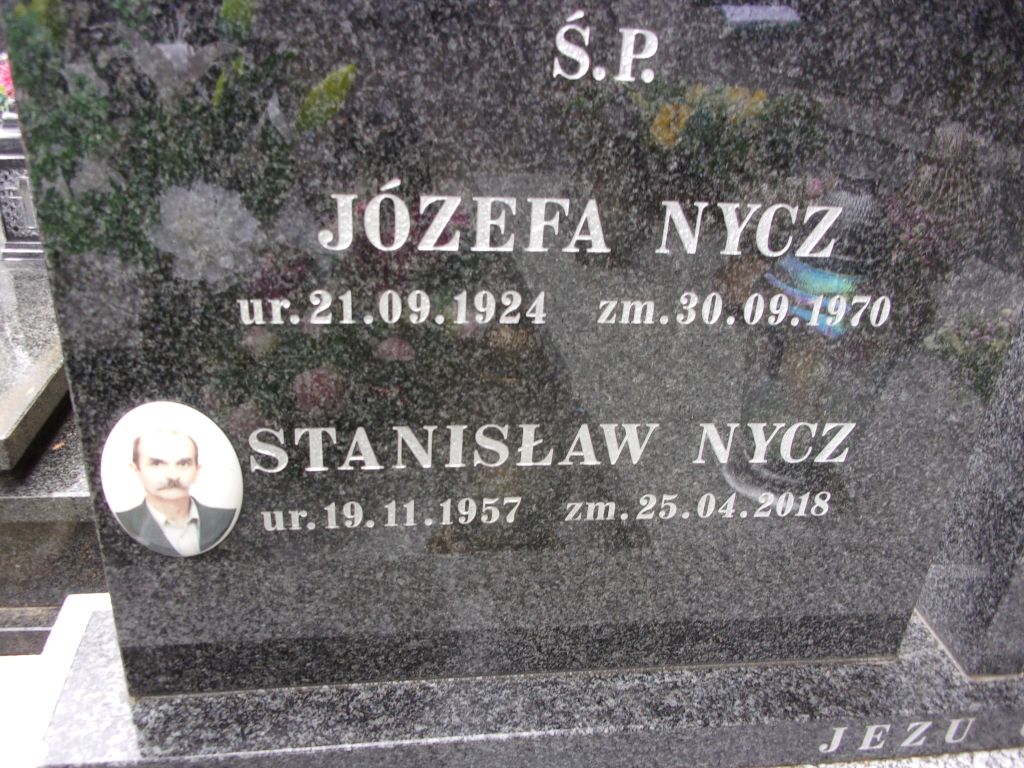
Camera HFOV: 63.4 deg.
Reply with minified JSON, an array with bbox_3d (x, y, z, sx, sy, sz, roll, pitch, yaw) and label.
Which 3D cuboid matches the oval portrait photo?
[{"bbox_3d":[-0.276,0.083,0.673,0.110,0.150,0.013,0,26,-8],"label":"oval portrait photo"}]

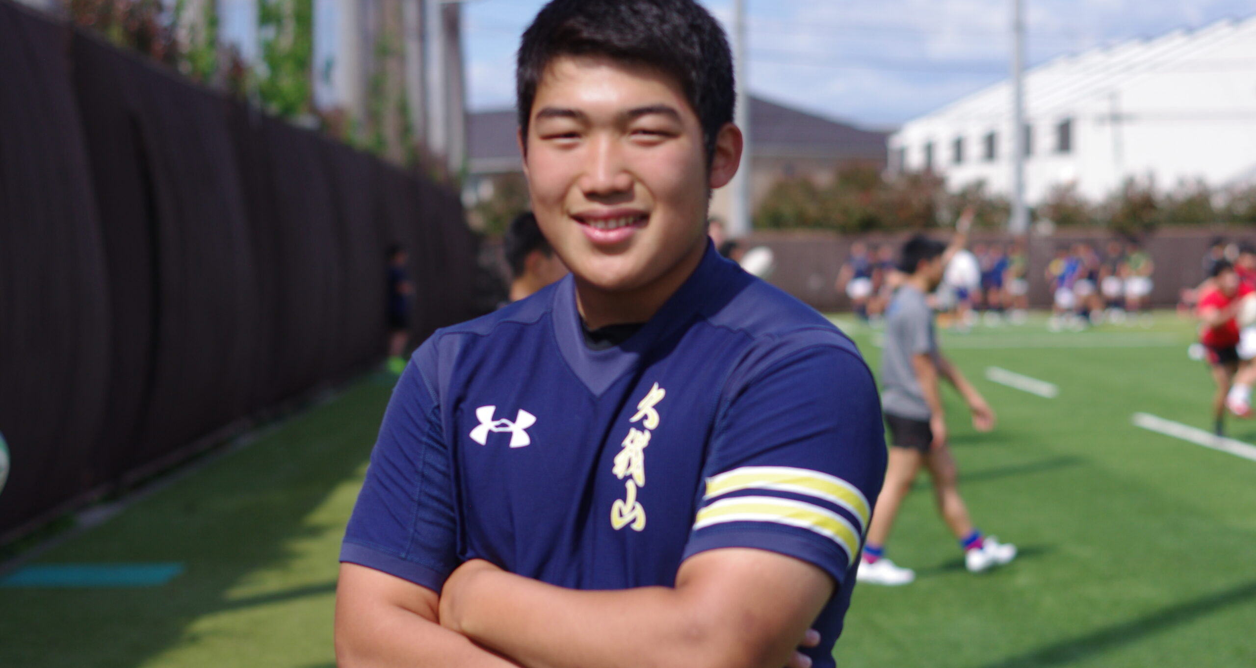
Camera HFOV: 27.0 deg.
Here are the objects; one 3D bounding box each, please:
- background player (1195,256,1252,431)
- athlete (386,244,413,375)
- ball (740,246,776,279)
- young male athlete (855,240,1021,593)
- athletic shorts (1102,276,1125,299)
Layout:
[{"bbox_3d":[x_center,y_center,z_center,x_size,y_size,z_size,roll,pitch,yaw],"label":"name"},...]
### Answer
[{"bbox_3d":[5.241,0.107,22.900,0.650,1.540,0.550,1,2,38],"label":"background player"},{"bbox_3d":[-3.053,-0.321,34.900,0.380,1.700,0.450,0,2,30],"label":"athlete"},{"bbox_3d":[0.997,-0.542,20.200,0.290,0.190,0.190,-45,0,0],"label":"ball"},{"bbox_3d":[1.552,0.371,13.100,0.790,1.710,0.500,-1,2,-21],"label":"young male athlete"},{"bbox_3d":[10.944,-1.052,59.000,0.400,0.380,0.280,0,2,6],"label":"athletic shorts"}]

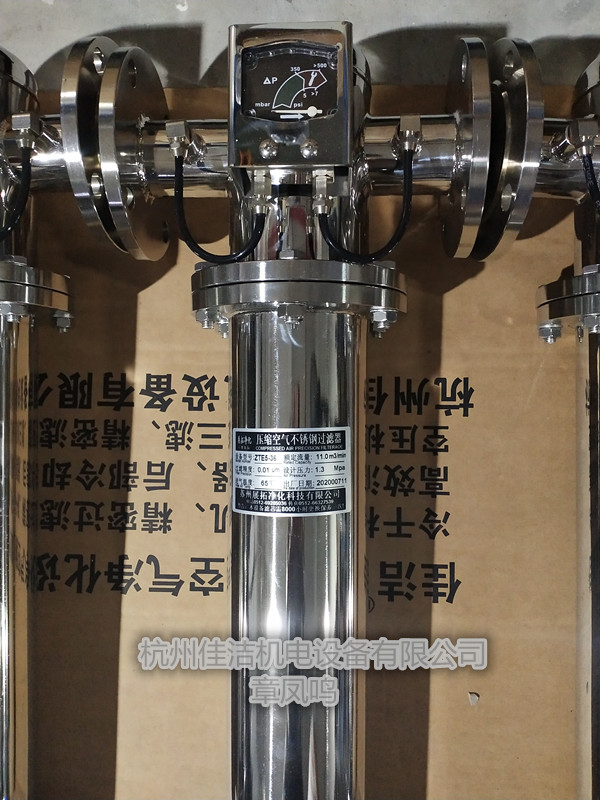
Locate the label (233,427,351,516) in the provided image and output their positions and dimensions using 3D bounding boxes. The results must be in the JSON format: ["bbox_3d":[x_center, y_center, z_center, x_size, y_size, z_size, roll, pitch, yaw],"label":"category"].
[{"bbox_3d":[-0.009,0.055,0.529,0.094,0.026,0.066,0,90,12],"label":"label"}]

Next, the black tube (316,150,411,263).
[{"bbox_3d":[0.045,-0.136,0.481,0.068,0.022,0.081,0,90,3],"label":"black tube"}]

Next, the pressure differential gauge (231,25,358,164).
[{"bbox_3d":[-0.004,-0.196,0.476,0.080,0.062,0.092,0,90,3],"label":"pressure differential gauge"}]

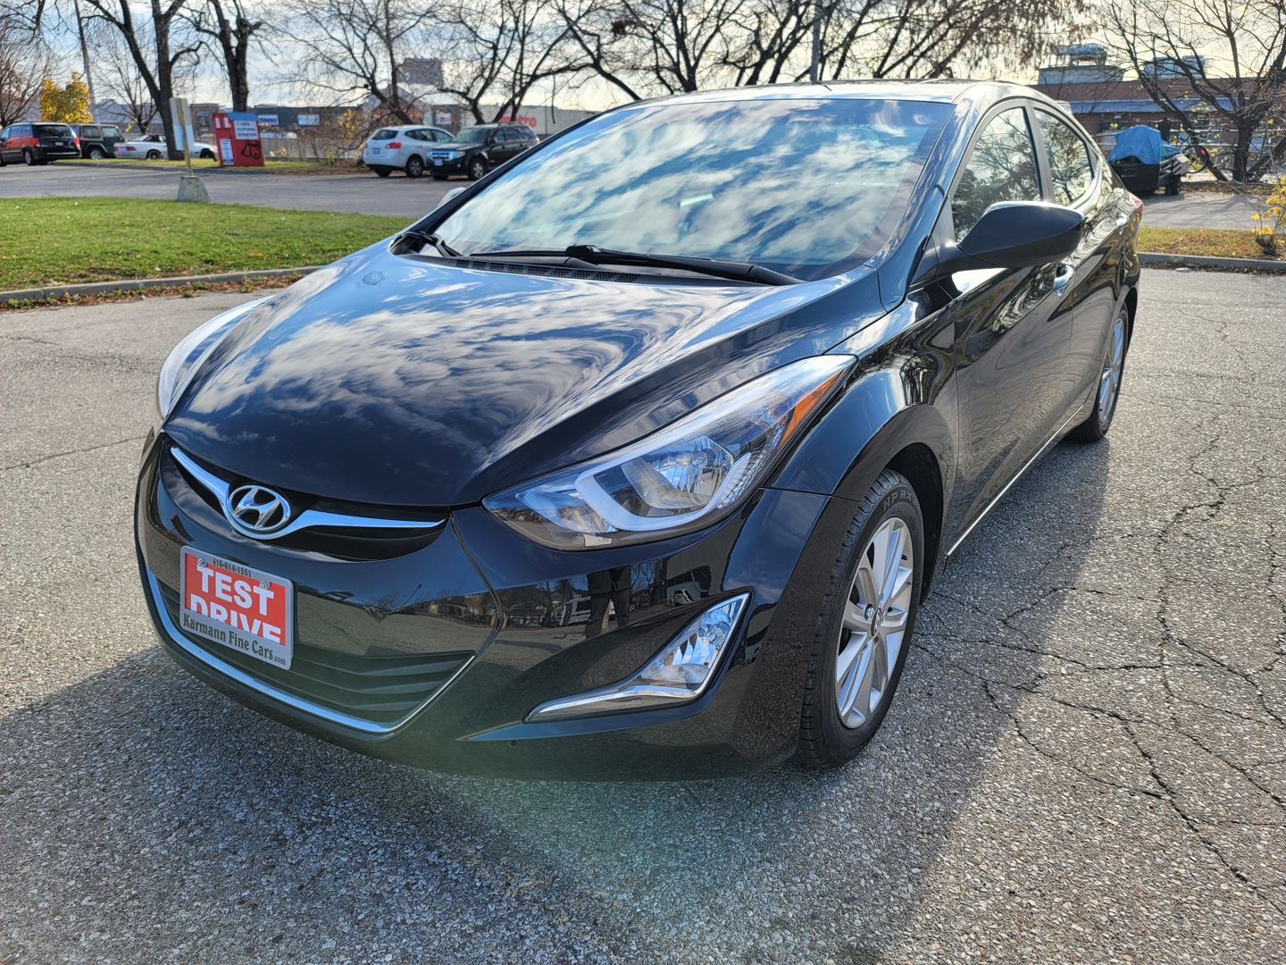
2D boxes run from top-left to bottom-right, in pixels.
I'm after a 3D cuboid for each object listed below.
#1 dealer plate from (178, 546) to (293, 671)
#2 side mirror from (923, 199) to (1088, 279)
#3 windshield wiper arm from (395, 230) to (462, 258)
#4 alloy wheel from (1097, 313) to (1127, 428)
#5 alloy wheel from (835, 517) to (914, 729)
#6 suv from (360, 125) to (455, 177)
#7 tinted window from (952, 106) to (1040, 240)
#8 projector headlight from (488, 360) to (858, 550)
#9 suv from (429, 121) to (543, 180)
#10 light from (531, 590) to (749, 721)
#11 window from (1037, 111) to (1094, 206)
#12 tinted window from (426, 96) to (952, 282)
[{"bbox_3d":[-0.729,0.221,1.655,0.313,0.157,0.020,10,10,30],"label":"dealer plate"},{"bbox_3d":[0.805,-0.543,2.069,0.280,0.155,0.190,12,24,32],"label":"side mirror"},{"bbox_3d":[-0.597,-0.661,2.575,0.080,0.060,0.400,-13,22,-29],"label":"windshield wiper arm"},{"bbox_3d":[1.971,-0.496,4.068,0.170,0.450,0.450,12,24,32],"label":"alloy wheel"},{"bbox_3d":[0.429,0.278,1.964,0.160,0.440,0.440,12,23,33],"label":"alloy wheel"},{"bbox_3d":[-7.881,-12.006,33.581,1.800,1.660,4.640,10,23,27],"label":"suv"},{"bbox_3d":[0.966,-0.848,2.548,0.065,0.389,0.974,-12,9,39],"label":"tinted window"},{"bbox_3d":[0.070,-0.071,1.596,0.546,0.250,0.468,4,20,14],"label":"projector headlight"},{"bbox_3d":[-5.392,-11.357,31.981,1.810,1.730,4.430,11,23,28],"label":"suv"},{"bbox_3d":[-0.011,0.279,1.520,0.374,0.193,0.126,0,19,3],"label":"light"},{"bbox_3d":[1.500,-1.141,3.287,0.065,0.338,0.753,-12,9,39],"label":"window"},{"bbox_3d":[0.108,-0.819,2.582,1.370,0.130,0.970,12,48,32],"label":"tinted window"}]

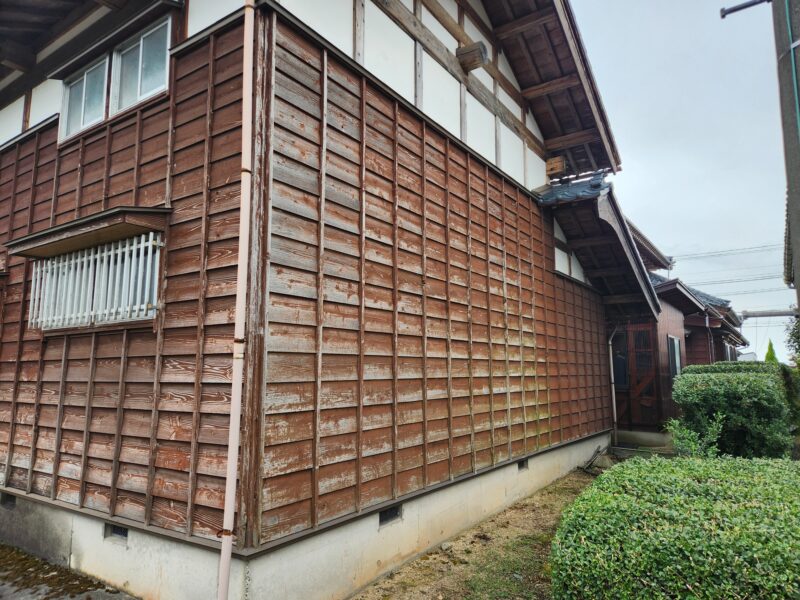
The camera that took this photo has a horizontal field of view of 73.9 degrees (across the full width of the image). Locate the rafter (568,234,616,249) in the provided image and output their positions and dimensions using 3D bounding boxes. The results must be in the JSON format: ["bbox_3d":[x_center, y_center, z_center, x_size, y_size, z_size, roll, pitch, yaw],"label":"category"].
[{"bbox_3d":[3.087,-0.916,8.483,0.720,0.110,0.120,-5,-9,34],"label":"rafter"}]

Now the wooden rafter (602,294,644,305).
[{"bbox_3d":[4.161,-0.010,9.918,0.760,0.120,0.120,-5,-9,34],"label":"wooden rafter"}]

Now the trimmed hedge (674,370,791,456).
[{"bbox_3d":[5.404,1.932,8.723,1.560,1.450,1.400,-5,-9,34],"label":"trimmed hedge"}]

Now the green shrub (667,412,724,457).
[{"bbox_3d":[4.519,2.166,8.202,0.690,0.840,0.700,-5,-9,34],"label":"green shrub"}]

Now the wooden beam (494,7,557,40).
[{"bbox_3d":[1.559,-3.423,6.591,0.780,0.108,0.110,-5,-9,34],"label":"wooden beam"}]

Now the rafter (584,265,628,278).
[{"bbox_3d":[3.616,-0.459,9.206,0.720,0.110,0.120,-5,-9,34],"label":"rafter"}]

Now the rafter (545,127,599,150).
[{"bbox_3d":[2.518,-2.352,7.788,0.760,0.110,0.120,-5,-9,34],"label":"rafter"}]

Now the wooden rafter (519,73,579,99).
[{"bbox_3d":[2.029,-2.855,7.130,0.760,0.110,0.120,-5,-9,34],"label":"wooden rafter"}]

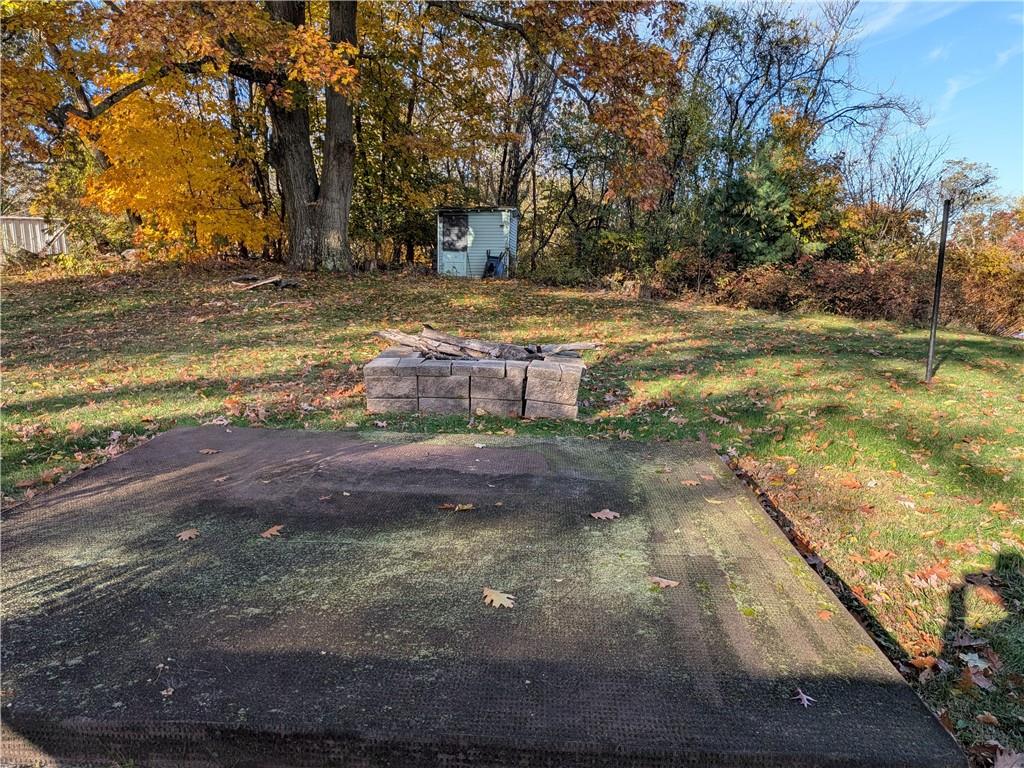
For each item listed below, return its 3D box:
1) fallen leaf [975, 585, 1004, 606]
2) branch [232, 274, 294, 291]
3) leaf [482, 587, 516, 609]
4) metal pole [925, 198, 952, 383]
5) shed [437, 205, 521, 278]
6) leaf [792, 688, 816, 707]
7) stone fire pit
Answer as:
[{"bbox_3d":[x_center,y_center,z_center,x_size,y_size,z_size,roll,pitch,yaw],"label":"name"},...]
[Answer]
[{"bbox_3d":[2.041,0.894,3.012,0.085,0.030,0.160,4,11,10],"label":"fallen leaf"},{"bbox_3d":[-5.530,-2.236,15.800,1.350,0.260,0.600,4,11,15],"label":"branch"},{"bbox_3d":[-0.046,0.789,2.642,0.125,0.022,0.155,1,11,-5],"label":"leaf"},{"bbox_3d":[4.915,-1.057,8.172,0.063,2.080,0.063,0,11,0],"label":"metal pole"},{"bbox_3d":[-1.085,-4.749,23.873,2.380,2.270,1.800,3,11,9],"label":"shed"},{"bbox_3d":[0.862,0.928,2.106,0.070,0.014,0.088,6,12,20],"label":"leaf"},{"bbox_3d":[-0.304,-0.051,6.815,1.860,0.430,1.360,2,11,2],"label":"stone fire pit"}]

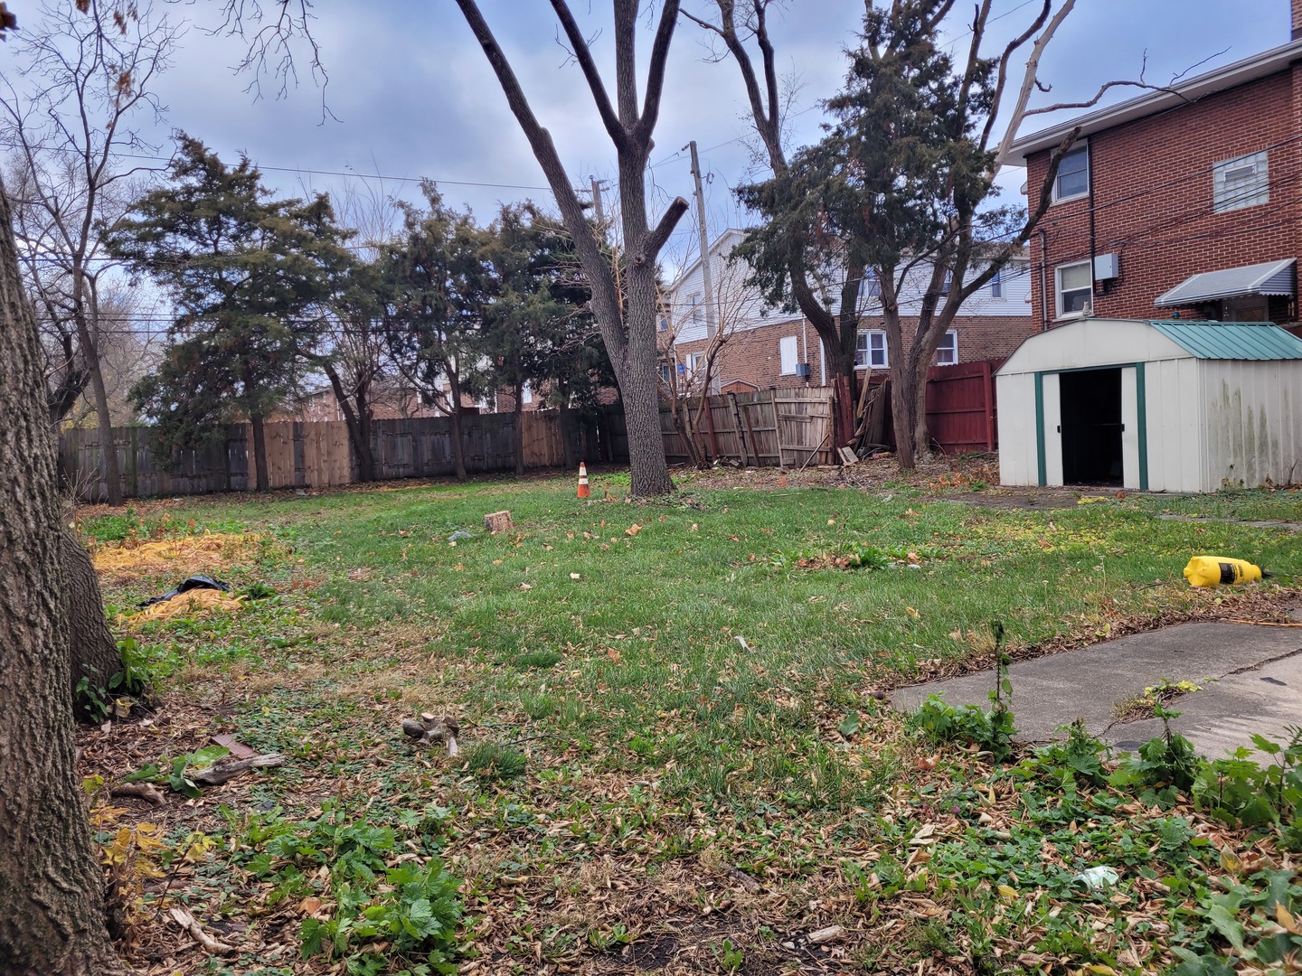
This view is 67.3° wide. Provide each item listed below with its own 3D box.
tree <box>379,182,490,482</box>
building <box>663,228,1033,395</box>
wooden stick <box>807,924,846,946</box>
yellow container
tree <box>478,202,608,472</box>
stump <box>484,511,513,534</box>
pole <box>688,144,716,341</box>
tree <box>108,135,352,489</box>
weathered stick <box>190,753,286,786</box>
[{"bbox_3d":[-6.381,-4.613,28.800,3.186,8.864,4.000,-4,3,-12],"label":"tree"},{"bbox_3d":[12.056,-6.867,45.677,20.000,9.600,10.400,-5,4,-29],"label":"building"},{"bbox_3d":[0.370,0.939,2.060,0.084,0.021,0.026,-5,3,-24],"label":"wooden stick"},{"bbox_3d":[3.524,0.498,6.004,0.465,0.188,0.188,-1,-14,-17],"label":"yellow container"},{"bbox_3d":[-3.363,-4.695,30.500,3.798,8.433,4.300,-3,3,-6],"label":"tree"},{"bbox_3d":[-1.854,0.421,11.941,0.300,0.250,0.290,-11,3,0],"label":"stump"},{"bbox_3d":[1.981,-6.256,33.000,0.300,10.924,0.300,-6,0,0],"label":"pole"},{"bbox_3d":[-12.057,-5.053,28.000,6.682,10.166,6.300,-4,3,-23],"label":"tree"},{"bbox_3d":[-1.403,0.951,3.348,0.305,0.055,0.070,-5,4,-25],"label":"weathered stick"}]

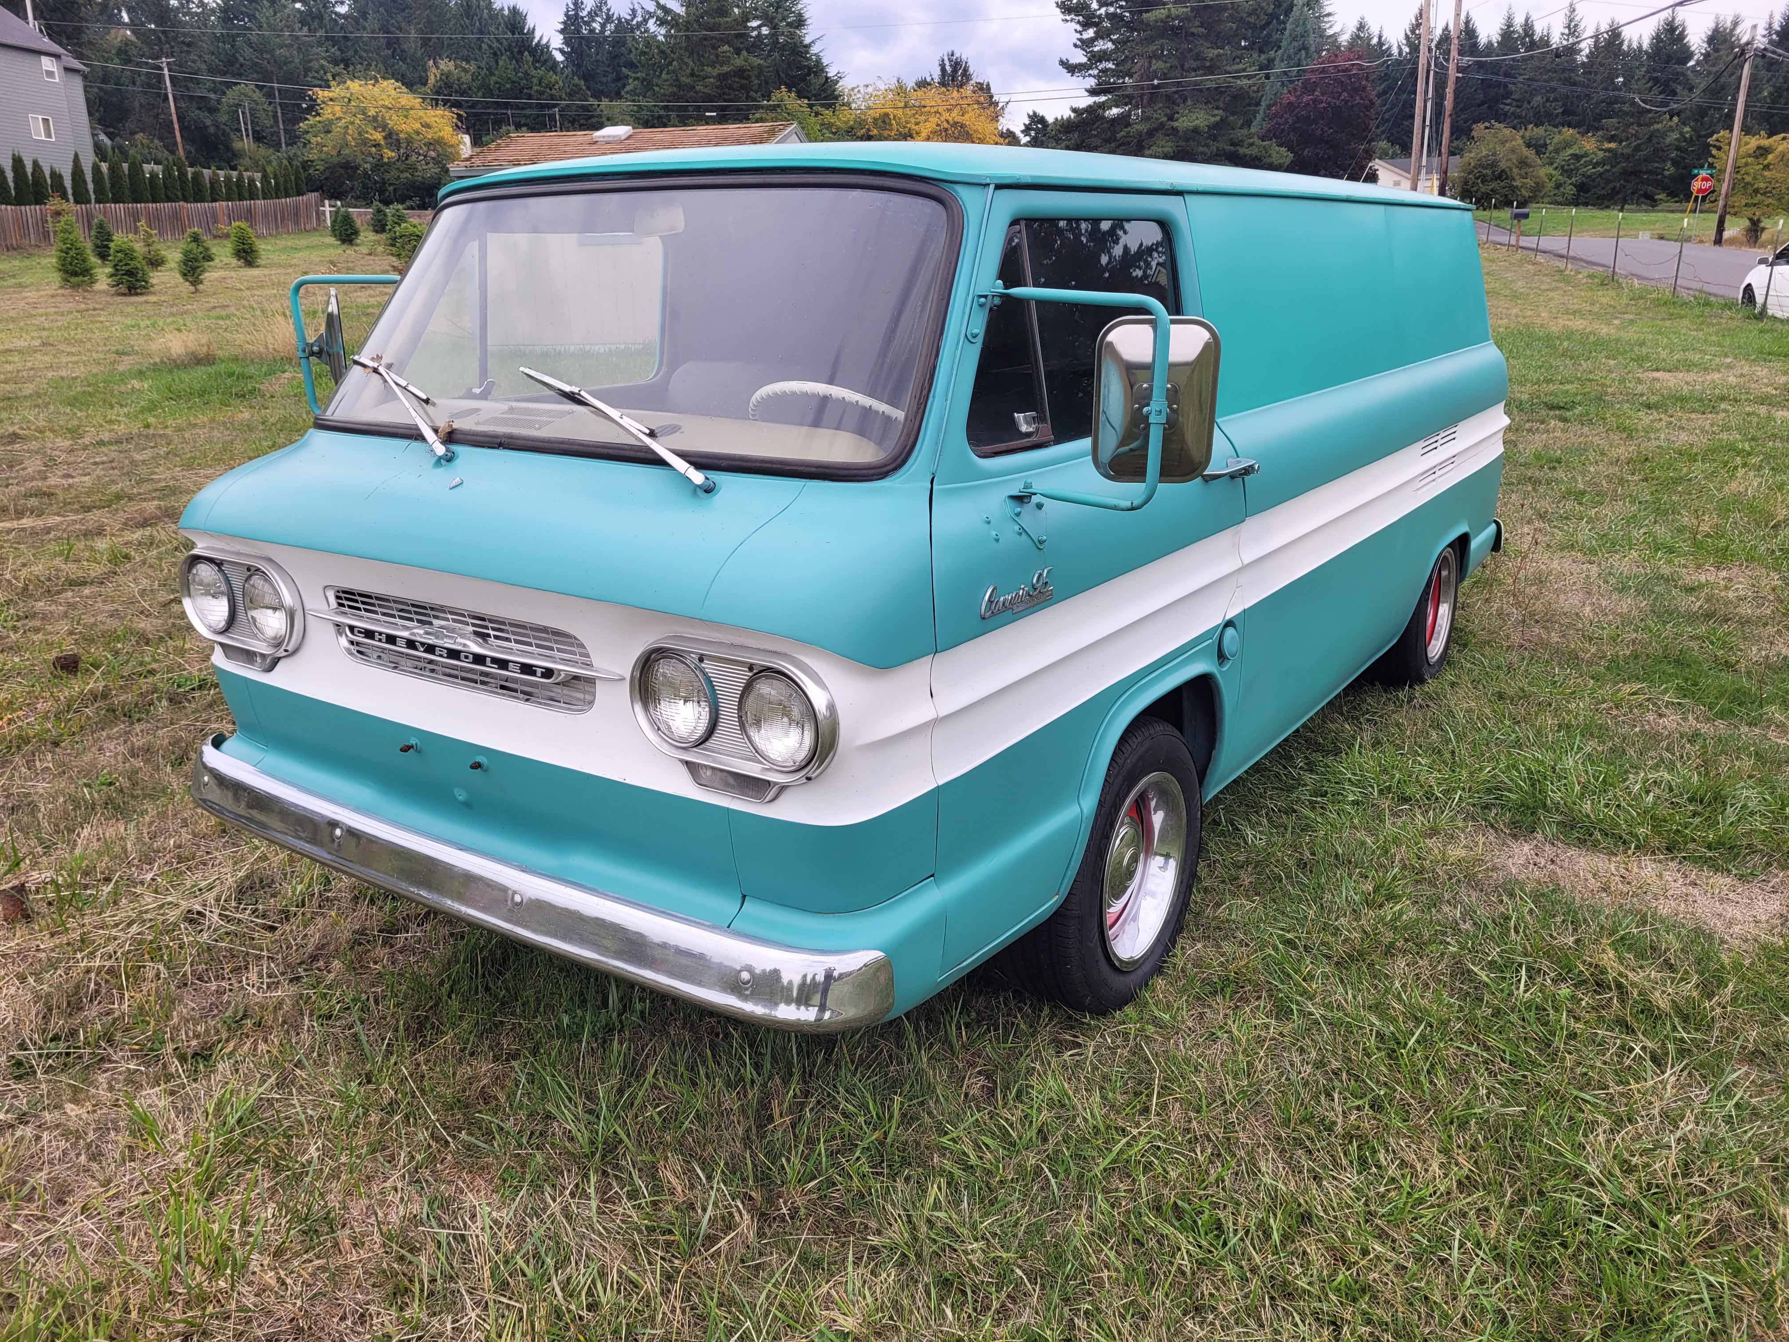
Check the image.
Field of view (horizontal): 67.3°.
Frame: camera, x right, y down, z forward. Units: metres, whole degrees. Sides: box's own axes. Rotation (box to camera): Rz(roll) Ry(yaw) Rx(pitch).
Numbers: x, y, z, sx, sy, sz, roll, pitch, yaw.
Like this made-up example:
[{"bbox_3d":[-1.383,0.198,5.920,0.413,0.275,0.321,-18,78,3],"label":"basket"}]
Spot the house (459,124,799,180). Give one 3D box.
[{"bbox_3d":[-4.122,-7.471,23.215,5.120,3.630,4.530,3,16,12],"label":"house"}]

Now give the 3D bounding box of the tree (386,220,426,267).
[{"bbox_3d":[-12.237,-10.754,33.824,1.100,1.160,1.000,-8,19,-18],"label":"tree"}]

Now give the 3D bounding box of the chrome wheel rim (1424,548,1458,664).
[{"bbox_3d":[1.818,-0.234,4.659,0.160,0.405,0.405,10,21,33],"label":"chrome wheel rim"}]

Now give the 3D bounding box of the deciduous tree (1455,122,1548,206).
[{"bbox_3d":[36.083,-29.830,79.283,5.000,4.720,4.800,6,19,23],"label":"deciduous tree"}]

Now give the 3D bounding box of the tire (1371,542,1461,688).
[{"bbox_3d":[1.797,-0.237,4.673,0.220,0.620,0.620,10,21,33],"label":"tire"}]

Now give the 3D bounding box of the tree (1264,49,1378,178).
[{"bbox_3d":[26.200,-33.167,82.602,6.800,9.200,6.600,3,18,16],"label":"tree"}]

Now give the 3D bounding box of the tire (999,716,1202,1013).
[{"bbox_3d":[0.430,0.384,2.784,0.215,0.620,0.620,10,21,33],"label":"tire"}]

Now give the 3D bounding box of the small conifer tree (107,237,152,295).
[{"bbox_3d":[-20.794,-10.956,36.302,1.177,1.466,1.177,-9,18,-27],"label":"small conifer tree"}]

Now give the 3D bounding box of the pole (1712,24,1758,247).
[{"bbox_3d":[31.845,-20.169,50.810,0.320,7.830,0.320,8,20,29],"label":"pole"}]

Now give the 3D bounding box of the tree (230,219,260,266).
[{"bbox_3d":[-18.098,-11.863,37.312,0.800,1.240,0.800,-10,19,-23],"label":"tree"}]

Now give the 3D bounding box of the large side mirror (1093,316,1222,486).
[{"bbox_3d":[0.413,-0.429,2.130,0.195,0.260,0.075,3,18,15],"label":"large side mirror"}]

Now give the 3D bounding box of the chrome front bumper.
[{"bbox_3d":[-0.736,0.306,2.236,1.710,0.150,0.160,10,21,33],"label":"chrome front bumper"}]

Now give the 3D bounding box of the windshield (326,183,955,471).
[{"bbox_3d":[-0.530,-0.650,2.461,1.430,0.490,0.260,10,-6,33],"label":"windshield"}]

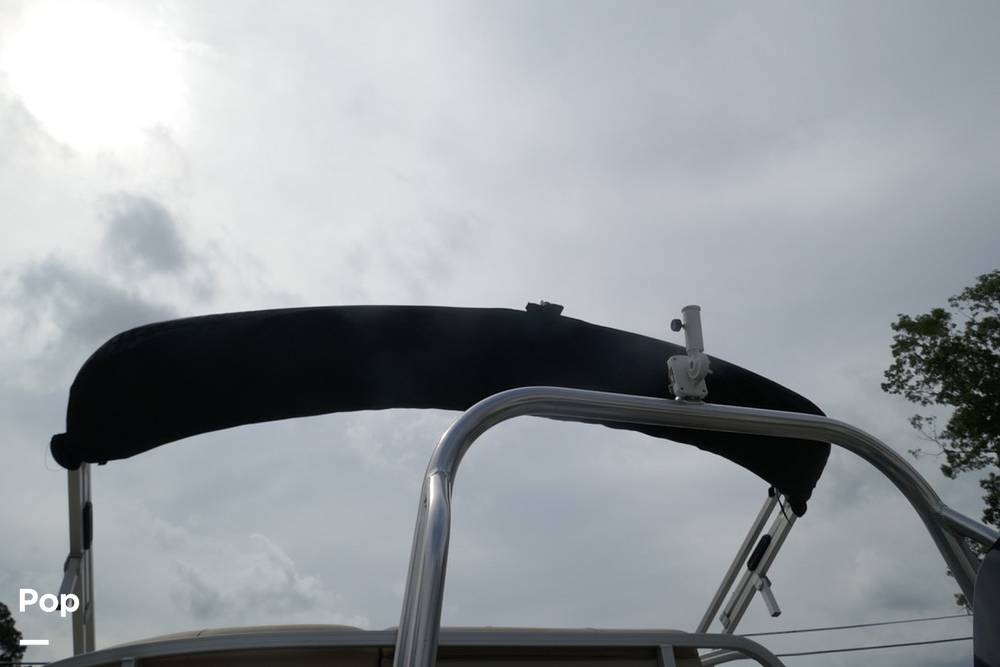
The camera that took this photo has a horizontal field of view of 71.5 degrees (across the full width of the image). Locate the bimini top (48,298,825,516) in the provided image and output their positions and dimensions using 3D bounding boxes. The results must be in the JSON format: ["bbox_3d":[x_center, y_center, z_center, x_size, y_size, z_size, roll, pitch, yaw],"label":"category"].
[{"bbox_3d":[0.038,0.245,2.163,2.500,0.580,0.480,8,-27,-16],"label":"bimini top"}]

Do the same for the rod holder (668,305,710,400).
[{"bbox_3d":[0.332,0.033,1.250,0.068,0.178,0.075,8,-27,-16],"label":"rod holder"}]

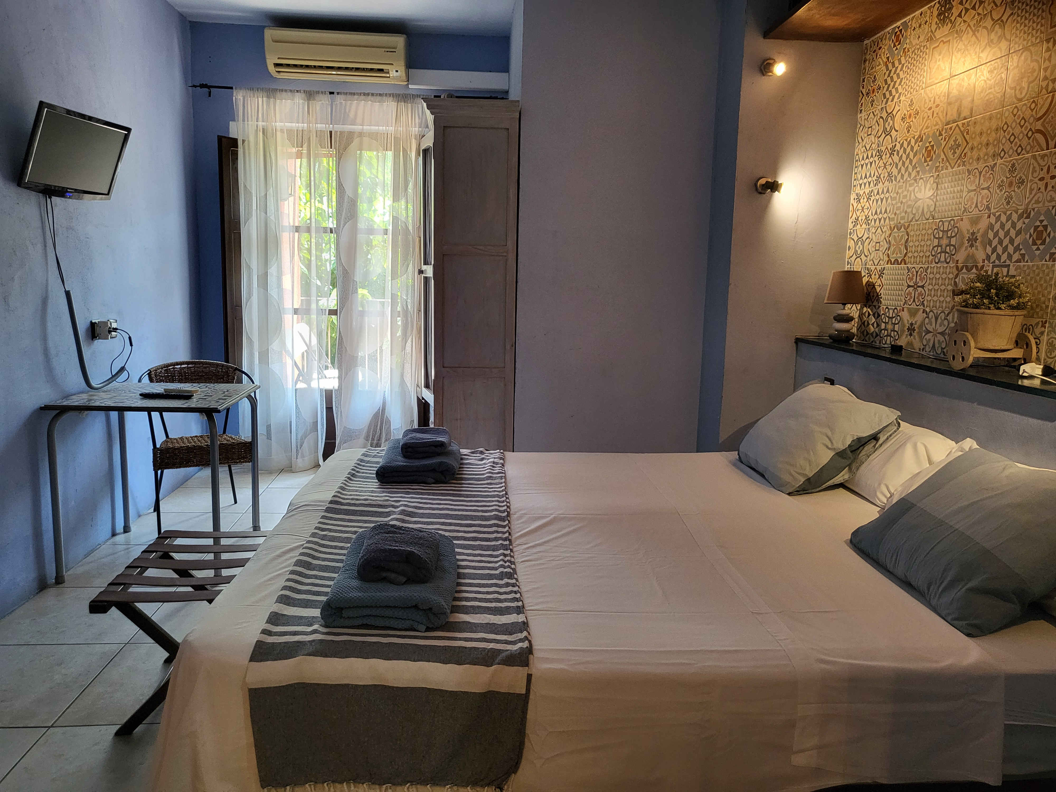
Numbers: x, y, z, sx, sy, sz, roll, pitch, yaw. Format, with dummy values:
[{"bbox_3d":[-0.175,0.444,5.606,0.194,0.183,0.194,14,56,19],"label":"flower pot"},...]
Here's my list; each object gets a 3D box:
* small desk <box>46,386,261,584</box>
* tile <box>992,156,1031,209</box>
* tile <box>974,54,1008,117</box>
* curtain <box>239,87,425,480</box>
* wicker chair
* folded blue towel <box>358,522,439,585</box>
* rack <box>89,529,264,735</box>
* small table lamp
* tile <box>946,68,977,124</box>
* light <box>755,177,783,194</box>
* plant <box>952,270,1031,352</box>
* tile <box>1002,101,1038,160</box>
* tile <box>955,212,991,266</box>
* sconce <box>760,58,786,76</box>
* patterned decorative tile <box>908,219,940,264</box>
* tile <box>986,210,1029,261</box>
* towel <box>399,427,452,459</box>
[{"bbox_3d":[-1.580,0.347,3.467,0.664,0.724,0.677,1,9,-5],"label":"small desk"},{"bbox_3d":[1.417,-0.616,2.317,0.012,0.150,0.150,1,9,-4],"label":"tile"},{"bbox_3d":[1.487,-0.992,2.547,0.010,0.159,0.157,1,9,-4],"label":"tile"},{"bbox_3d":[-1.172,-0.654,4.820,1.117,2.272,0.130,1,9,-5],"label":"curtain"},{"bbox_3d":[-1.678,0.234,4.015,0.560,0.775,0.560,-3,10,-26],"label":"wicker chair"},{"bbox_3d":[-0.297,0.364,1.861,0.165,0.072,0.215,1,9,-1],"label":"folded blue towel"},{"bbox_3d":[-0.945,0.690,2.341,0.410,0.415,0.570,1,9,-5],"label":"rack"},{"bbox_3d":[1.322,-0.372,3.307,0.164,0.299,0.164,1,9,-4],"label":"small table lamp"},{"bbox_3d":[1.406,-0.964,2.565,0.012,0.150,0.150,1,9,-4],"label":"tile"},{"bbox_3d":[1.039,-0.901,3.397,0.093,0.070,0.085,1,9,-4],"label":"light"},{"bbox_3d":[1.378,-0.252,2.341,0.195,0.226,0.205,1,9,-4],"label":"plant"},{"bbox_3d":[1.492,-0.809,2.417,0.010,0.159,0.157,1,9,-4],"label":"tile"},{"bbox_3d":[1.565,-0.547,2.784,0.010,0.167,0.166,1,9,-5],"label":"tile"},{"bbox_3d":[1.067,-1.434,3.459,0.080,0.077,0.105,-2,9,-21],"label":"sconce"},{"bbox_3d":[1.386,-0.537,2.784,0.012,0.150,0.150,1,9,-4],"label":"patterned decorative tile"},{"bbox_3d":[1.414,-0.466,2.341,0.012,0.150,0.150,1,9,-4],"label":"tile"},{"bbox_3d":[-0.368,0.167,2.894,0.165,0.068,0.240,1,9,-5],"label":"towel"}]

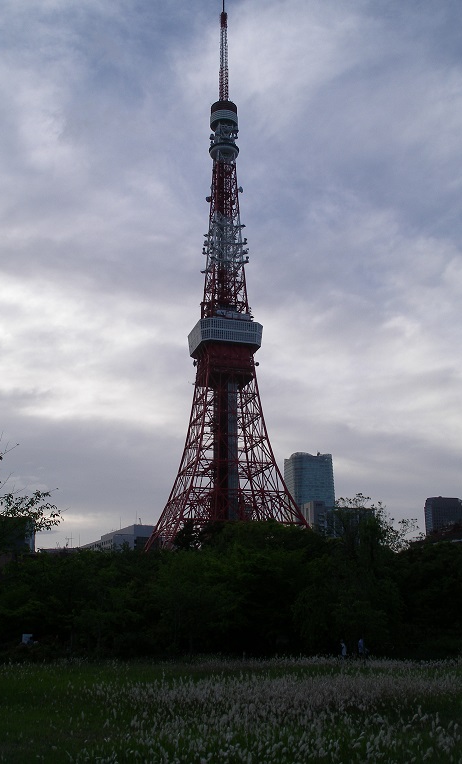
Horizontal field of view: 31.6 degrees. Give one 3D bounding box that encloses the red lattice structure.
[{"bbox_3d":[-2.903,-57.883,387.109,88.000,332.000,88.000,5,-17,-16],"label":"red lattice structure"}]

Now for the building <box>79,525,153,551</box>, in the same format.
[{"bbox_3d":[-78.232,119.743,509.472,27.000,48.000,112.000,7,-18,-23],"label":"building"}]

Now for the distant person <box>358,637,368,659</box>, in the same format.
[{"bbox_3d":[7.071,14.463,43.678,0.450,1.660,0.500,0,-17,0],"label":"distant person"}]

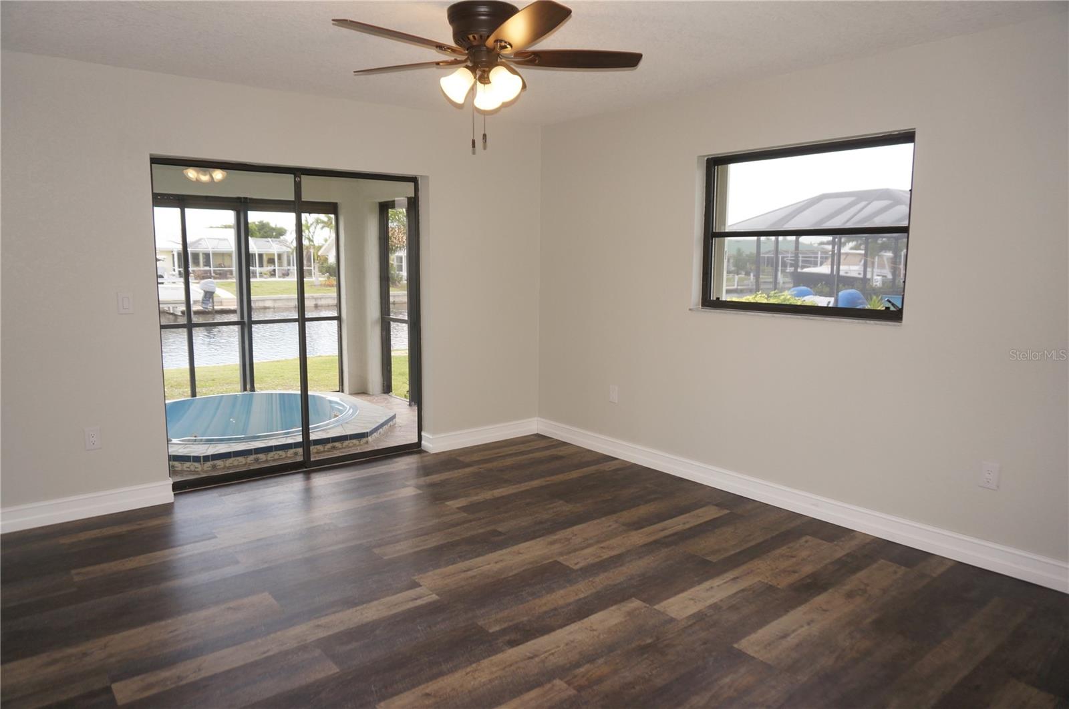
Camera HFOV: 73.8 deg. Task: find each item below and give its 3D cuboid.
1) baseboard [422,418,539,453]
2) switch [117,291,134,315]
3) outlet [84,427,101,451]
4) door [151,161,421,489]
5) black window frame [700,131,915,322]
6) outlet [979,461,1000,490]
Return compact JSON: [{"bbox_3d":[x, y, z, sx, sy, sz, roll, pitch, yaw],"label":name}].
[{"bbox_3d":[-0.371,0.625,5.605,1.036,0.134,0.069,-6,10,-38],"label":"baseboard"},{"bbox_3d":[-2.267,-0.283,3.951,0.074,0.119,0.011,-6,10,-38],"label":"switch"},{"bbox_3d":[-2.430,0.465,3.922,0.074,0.119,0.011,-6,10,-38],"label":"outlet"},{"bbox_3d":[-1.559,-0.213,4.772,1.760,2.003,0.099,-6,10,-38],"label":"door"},{"bbox_3d":[1.520,-0.698,4.069,0.079,0.954,1.306,-6,10,-38],"label":"black window frame"},{"bbox_3d":[2.094,0.560,3.275,0.011,0.119,0.072,-6,10,-38],"label":"outlet"}]

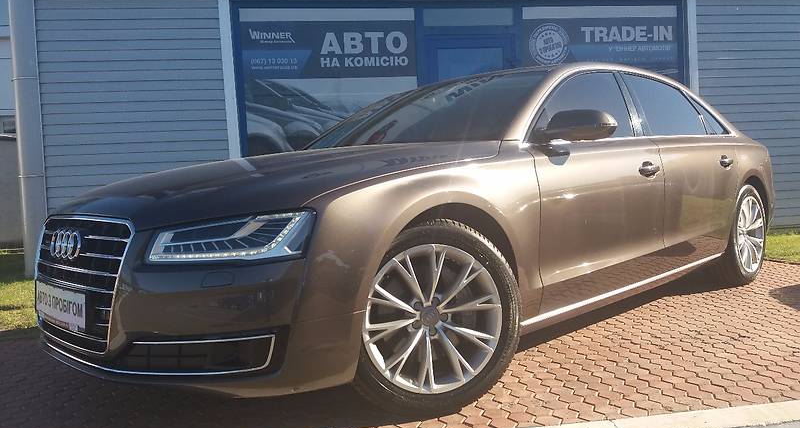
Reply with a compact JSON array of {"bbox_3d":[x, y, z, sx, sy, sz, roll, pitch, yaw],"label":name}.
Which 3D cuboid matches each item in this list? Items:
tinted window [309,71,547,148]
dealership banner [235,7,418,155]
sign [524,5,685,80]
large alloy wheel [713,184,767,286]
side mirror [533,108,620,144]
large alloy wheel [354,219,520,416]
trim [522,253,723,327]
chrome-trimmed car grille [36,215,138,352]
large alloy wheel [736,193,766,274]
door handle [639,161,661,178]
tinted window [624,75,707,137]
[{"bbox_3d":[0.160,-0.542,3.574,1.380,0.140,0.770,0,38,46],"label":"tinted window"},{"bbox_3d":[-0.750,-1.323,7.321,1.981,2.000,0.040,-3,3,-9],"label":"dealership banner"},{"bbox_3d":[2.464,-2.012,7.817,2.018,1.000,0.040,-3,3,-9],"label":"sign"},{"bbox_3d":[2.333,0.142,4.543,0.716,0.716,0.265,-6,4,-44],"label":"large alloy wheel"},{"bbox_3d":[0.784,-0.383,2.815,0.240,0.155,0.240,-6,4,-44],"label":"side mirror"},{"bbox_3d":[0.079,0.363,2.376,0.716,0.716,0.265,-4,3,-19],"label":"large alloy wheel"},{"bbox_3d":[1.286,0.350,3.351,2.200,0.045,0.040,-7,5,-44],"label":"trim"},{"bbox_3d":[-1.153,0.232,2.307,0.130,0.460,0.850,-6,4,-44],"label":"chrome-trimmed car grille"},{"bbox_3d":[2.343,0.142,4.533,0.540,0.540,0.220,-6,4,-44],"label":"large alloy wheel"},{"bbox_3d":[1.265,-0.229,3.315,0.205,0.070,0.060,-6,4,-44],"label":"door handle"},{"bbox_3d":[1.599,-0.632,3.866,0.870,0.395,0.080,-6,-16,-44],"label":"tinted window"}]

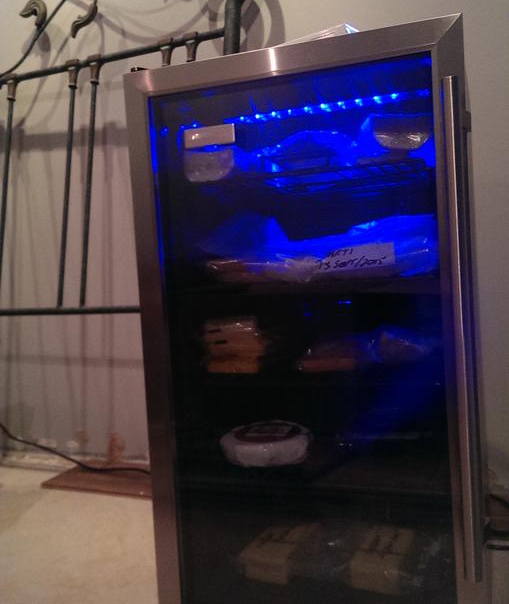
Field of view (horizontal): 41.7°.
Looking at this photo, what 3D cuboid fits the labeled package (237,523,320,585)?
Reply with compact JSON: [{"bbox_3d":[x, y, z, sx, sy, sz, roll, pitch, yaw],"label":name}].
[{"bbox_3d":[0.040,0.367,0.993,0.070,0.044,0.120,-2,3,27],"label":"labeled package"}]

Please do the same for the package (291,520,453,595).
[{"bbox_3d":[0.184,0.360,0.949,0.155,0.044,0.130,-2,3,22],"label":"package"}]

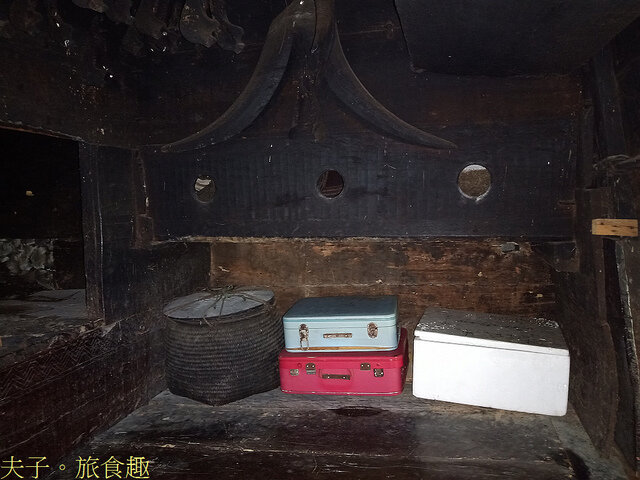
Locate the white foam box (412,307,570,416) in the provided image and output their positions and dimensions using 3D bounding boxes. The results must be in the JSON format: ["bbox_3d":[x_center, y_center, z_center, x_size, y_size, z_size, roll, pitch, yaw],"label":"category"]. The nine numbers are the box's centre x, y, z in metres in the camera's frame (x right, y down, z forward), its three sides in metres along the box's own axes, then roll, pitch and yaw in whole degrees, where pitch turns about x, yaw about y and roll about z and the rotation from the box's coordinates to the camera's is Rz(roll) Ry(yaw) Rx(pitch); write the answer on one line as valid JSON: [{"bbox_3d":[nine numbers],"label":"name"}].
[{"bbox_3d":[0.709,0.491,1.952,0.559,0.262,0.380,1,8,21],"label":"white foam box"}]

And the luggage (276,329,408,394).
[{"bbox_3d":[0.117,0.543,2.096,0.515,0.171,0.342,-1,8,9],"label":"luggage"}]

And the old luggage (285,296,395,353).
[{"bbox_3d":[0.111,0.377,2.122,0.482,0.151,0.334,-1,8,9],"label":"old luggage"}]

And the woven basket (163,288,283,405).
[{"bbox_3d":[-0.429,0.468,2.126,0.514,0.360,0.514,-2,8,0],"label":"woven basket"}]

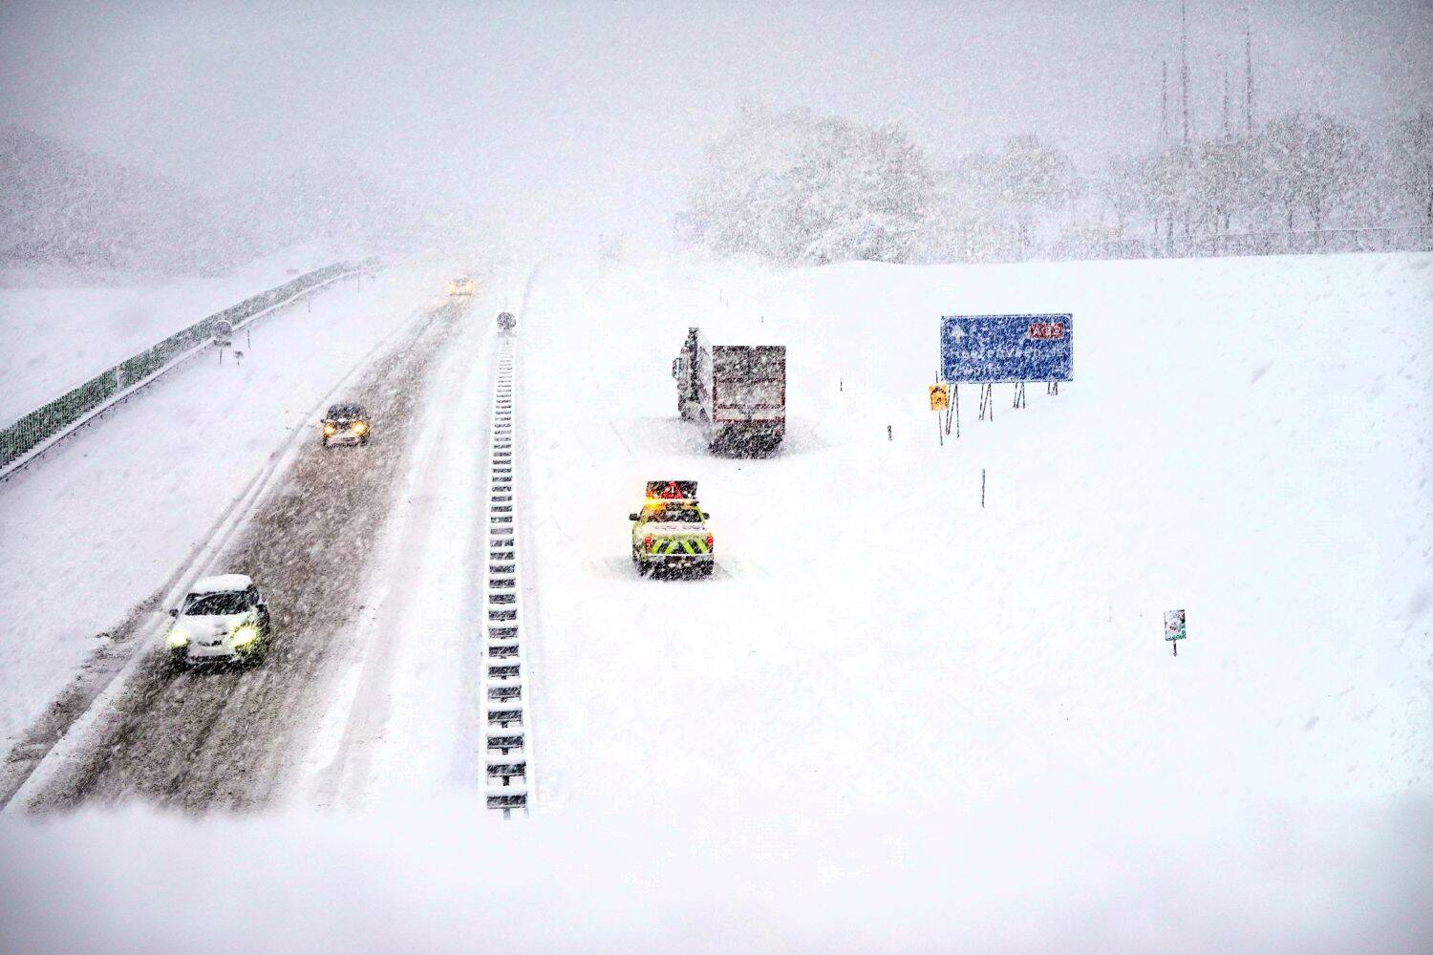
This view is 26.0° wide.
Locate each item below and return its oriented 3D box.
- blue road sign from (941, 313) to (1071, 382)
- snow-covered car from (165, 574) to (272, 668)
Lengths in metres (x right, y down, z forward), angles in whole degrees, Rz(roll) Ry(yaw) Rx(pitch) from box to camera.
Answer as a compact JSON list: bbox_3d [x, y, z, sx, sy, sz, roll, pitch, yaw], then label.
[{"bbox_3d":[10.536,-4.667,112.500,4.770,2.400,0.150,-2,6,-3],"label":"blue road sign"},{"bbox_3d":[-10.564,3.127,66.362,1.800,1.560,4.300,-2,6,-3],"label":"snow-covered car"}]

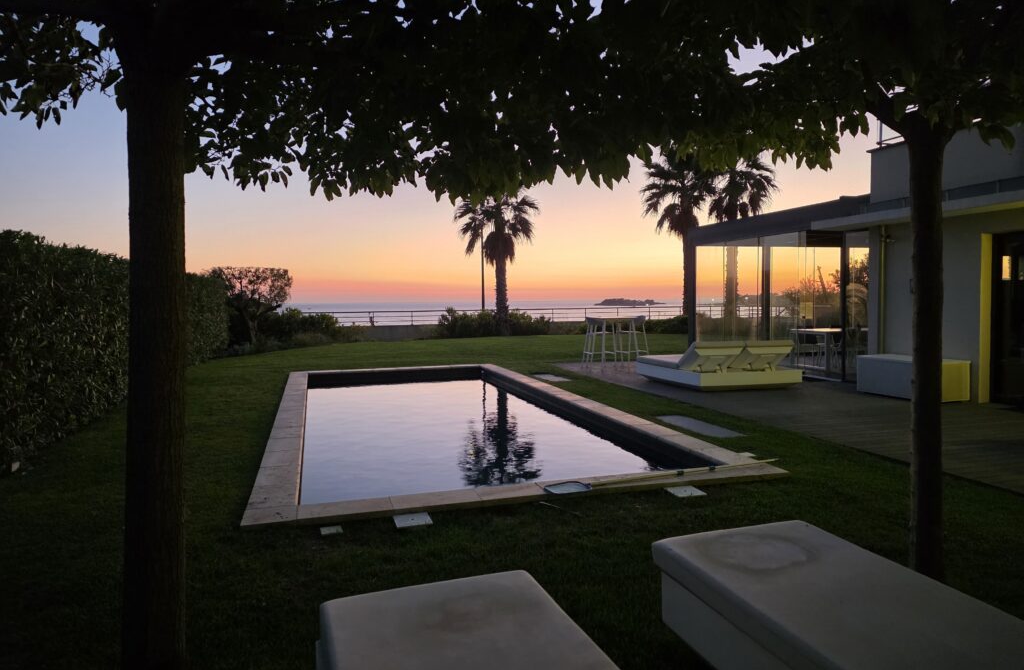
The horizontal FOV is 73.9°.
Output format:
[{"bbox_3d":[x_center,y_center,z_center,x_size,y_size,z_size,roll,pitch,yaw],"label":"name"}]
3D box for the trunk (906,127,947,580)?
[{"bbox_3d":[1.899,0.115,3.117,0.160,2.105,0.160,-2,3,-16],"label":"trunk"}]

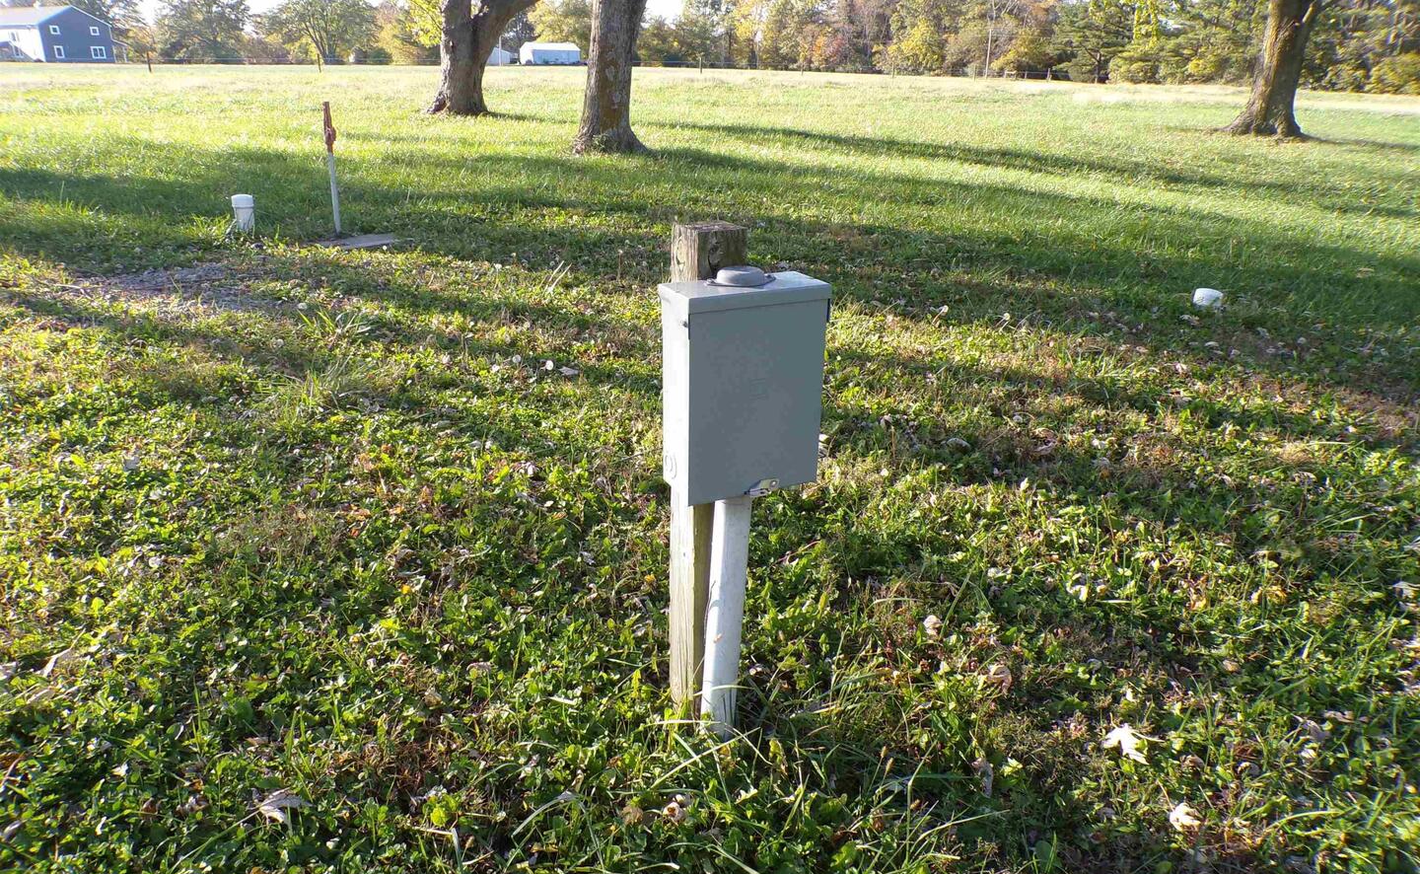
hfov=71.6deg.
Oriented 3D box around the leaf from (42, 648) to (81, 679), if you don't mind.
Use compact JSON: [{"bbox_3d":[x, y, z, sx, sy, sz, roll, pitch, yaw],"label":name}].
[{"bbox_3d":[-1.235,0.432,1.875,0.060,0.022,0.079,-15,26,-35],"label":"leaf"}]

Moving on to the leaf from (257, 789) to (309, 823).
[{"bbox_3d":[-0.661,0.572,1.526,0.076,0.025,0.047,-10,24,-26],"label":"leaf"}]

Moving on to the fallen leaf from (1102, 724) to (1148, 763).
[{"bbox_3d":[0.714,0.526,1.693,0.072,0.022,0.089,11,23,25],"label":"fallen leaf"}]

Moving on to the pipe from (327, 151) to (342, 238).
[{"bbox_3d":[-2.433,-1.572,6.378,0.036,0.524,0.036,-6,22,-20],"label":"pipe"}]

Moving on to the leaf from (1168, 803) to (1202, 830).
[{"bbox_3d":[0.737,0.588,1.529,0.045,0.025,0.040,13,24,29],"label":"leaf"}]

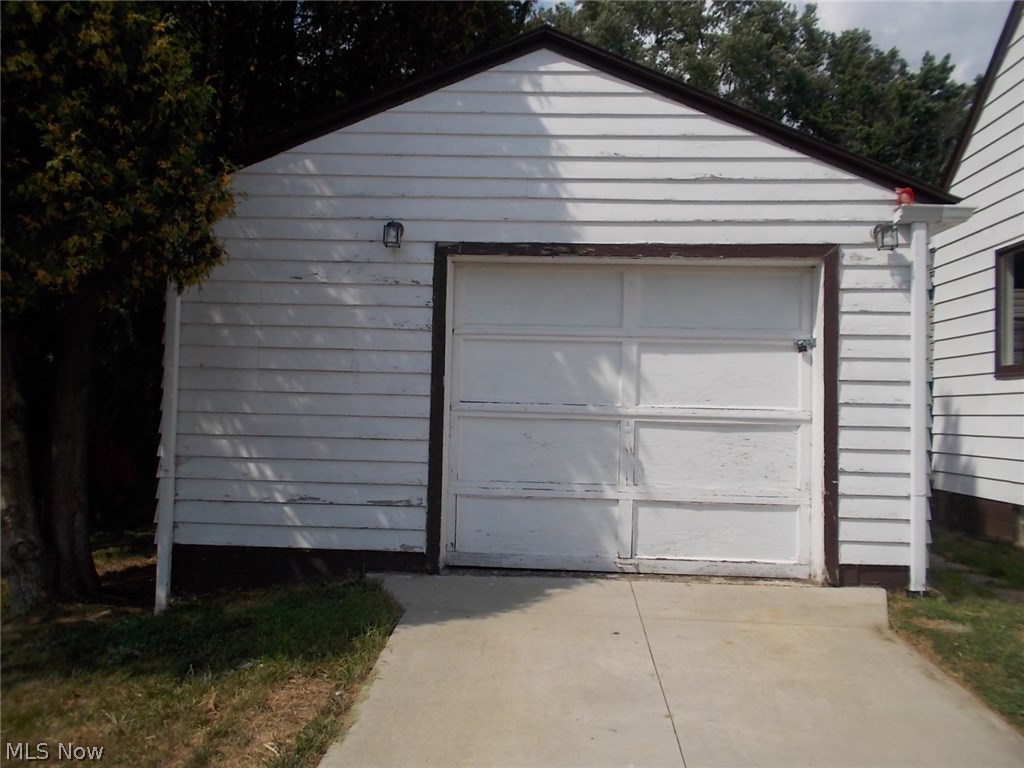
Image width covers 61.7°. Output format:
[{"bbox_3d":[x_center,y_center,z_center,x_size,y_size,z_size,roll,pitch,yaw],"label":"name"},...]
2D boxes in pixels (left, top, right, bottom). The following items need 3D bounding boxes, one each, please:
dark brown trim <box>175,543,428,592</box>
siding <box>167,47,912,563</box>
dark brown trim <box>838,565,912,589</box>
[{"bbox_3d":[-1.409,1.240,5.693,1.712,0.313,0.070,1,-3,3],"label":"dark brown trim"},{"bbox_3d":[0.182,-0.567,5.716,4.850,3.372,0.120,1,-3,3],"label":"siding"},{"bbox_3d":[2.319,1.235,5.505,0.462,0.158,0.060,1,-3,3],"label":"dark brown trim"}]

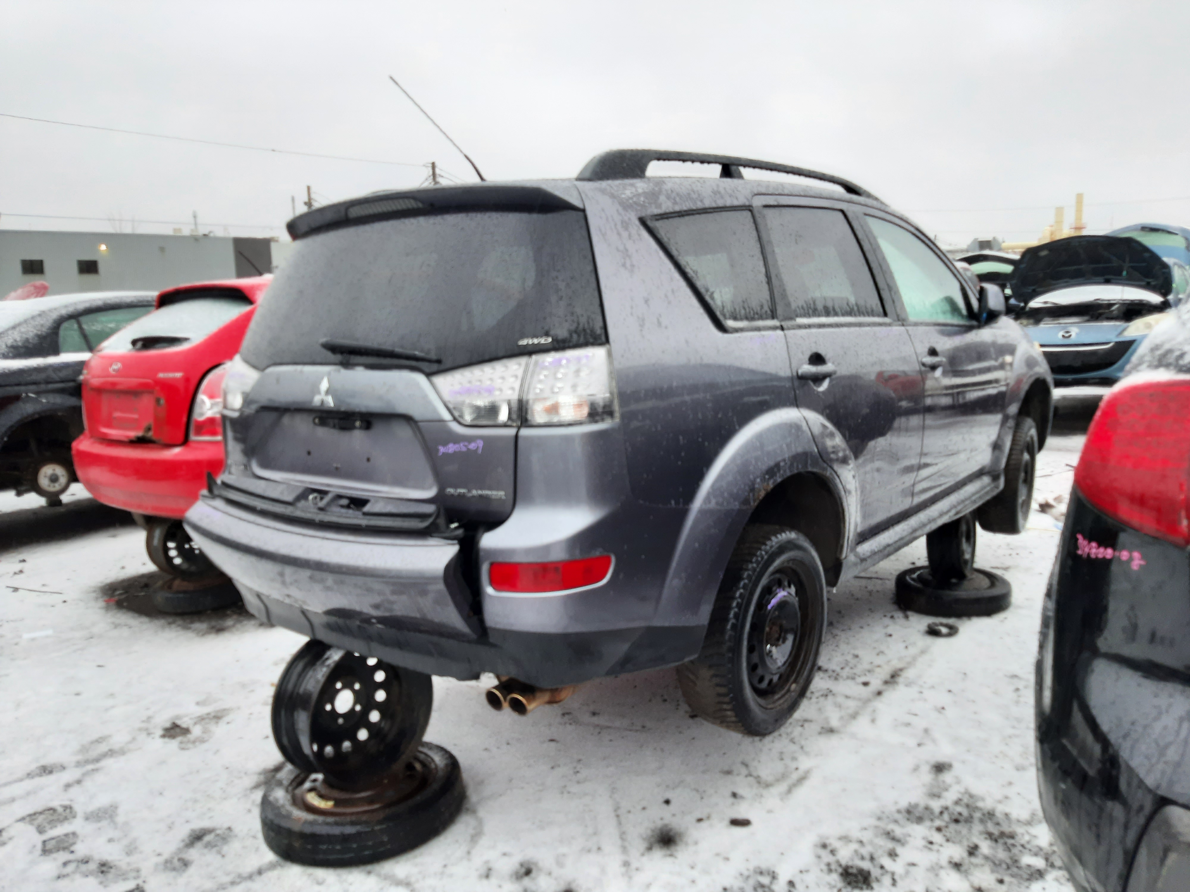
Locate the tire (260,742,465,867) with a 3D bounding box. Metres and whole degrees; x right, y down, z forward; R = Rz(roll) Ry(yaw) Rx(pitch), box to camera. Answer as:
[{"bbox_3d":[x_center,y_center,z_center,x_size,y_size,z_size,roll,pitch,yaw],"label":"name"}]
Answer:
[{"bbox_3d":[-0.655,1.000,2.550,0.560,0.130,0.560,-2,8,0],"label":"tire"}]

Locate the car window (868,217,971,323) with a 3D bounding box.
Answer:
[{"bbox_3d":[1.380,-0.731,3.762,0.050,0.470,0.780,-23,-7,40],"label":"car window"}]

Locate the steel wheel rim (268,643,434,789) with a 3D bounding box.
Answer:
[{"bbox_3d":[-0.684,0.741,2.562,0.170,0.440,0.440,4,10,35],"label":"steel wheel rim"}]

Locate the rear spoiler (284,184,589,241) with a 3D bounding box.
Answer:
[{"bbox_3d":[-0.529,-0.675,2.615,1.240,0.130,0.260,5,11,39],"label":"rear spoiler"}]

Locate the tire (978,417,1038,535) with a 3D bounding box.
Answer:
[{"bbox_3d":[2.171,0.151,4.673,0.210,0.620,0.620,3,10,33],"label":"tire"}]

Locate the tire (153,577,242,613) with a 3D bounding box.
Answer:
[{"bbox_3d":[-2.100,0.780,4.840,0.530,0.130,0.530,-2,8,0],"label":"tire"}]

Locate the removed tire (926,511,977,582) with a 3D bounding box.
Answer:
[{"bbox_3d":[1.715,0.400,4.285,0.155,0.440,0.440,3,10,31],"label":"removed tire"}]

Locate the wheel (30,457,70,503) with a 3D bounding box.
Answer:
[{"bbox_3d":[-3.700,0.235,6.080,0.130,0.300,0.280,5,11,39],"label":"wheel"}]

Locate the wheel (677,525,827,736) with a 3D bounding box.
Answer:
[{"bbox_3d":[0.481,0.539,2.658,0.200,0.610,0.610,5,11,39],"label":"wheel"}]

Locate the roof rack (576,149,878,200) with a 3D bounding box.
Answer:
[{"bbox_3d":[0.566,-0.871,2.978,0.090,0.145,1.930,5,11,39],"label":"roof rack"}]

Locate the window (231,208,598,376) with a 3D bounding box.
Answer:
[{"bbox_3d":[-0.605,-0.397,2.470,1.500,0.480,0.170,5,-19,39],"label":"window"}]

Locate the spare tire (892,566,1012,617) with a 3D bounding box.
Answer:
[{"bbox_3d":[1.700,0.688,4.250,0.520,0.105,0.520,5,11,39],"label":"spare tire"}]

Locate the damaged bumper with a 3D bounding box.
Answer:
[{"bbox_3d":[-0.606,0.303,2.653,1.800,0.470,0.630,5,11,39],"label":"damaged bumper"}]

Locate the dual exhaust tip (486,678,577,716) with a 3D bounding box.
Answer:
[{"bbox_3d":[-0.177,0.688,2.434,0.160,0.090,0.230,5,11,39],"label":"dual exhaust tip"}]

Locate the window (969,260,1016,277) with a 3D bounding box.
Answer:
[{"bbox_3d":[5.311,-2.378,12.000,0.750,0.260,0.080,5,-14,39],"label":"window"}]

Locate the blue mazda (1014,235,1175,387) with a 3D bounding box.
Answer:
[{"bbox_3d":[6.118,-1.513,10.569,1.760,1.650,4.500,5,11,39],"label":"blue mazda"}]

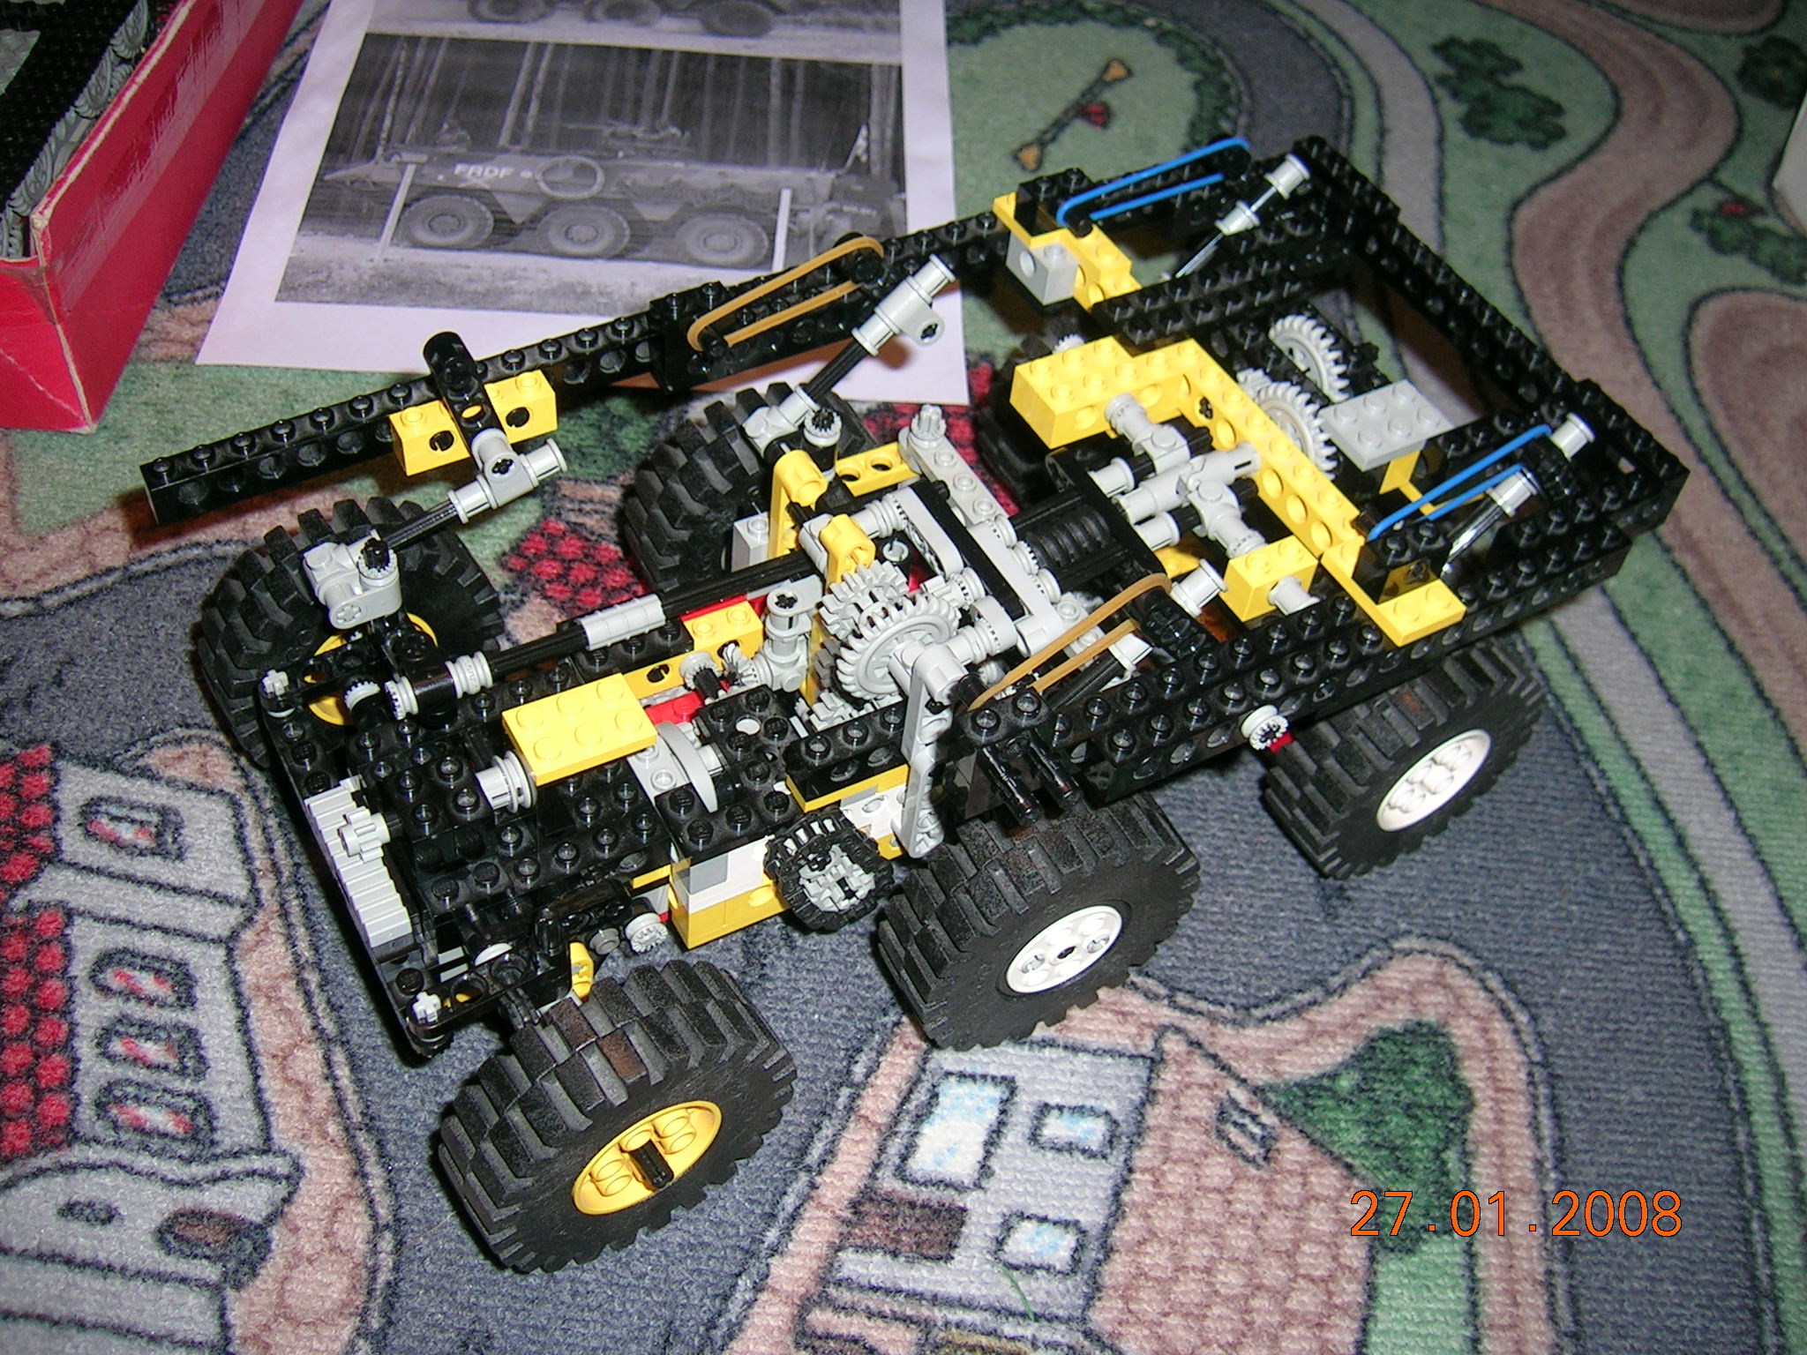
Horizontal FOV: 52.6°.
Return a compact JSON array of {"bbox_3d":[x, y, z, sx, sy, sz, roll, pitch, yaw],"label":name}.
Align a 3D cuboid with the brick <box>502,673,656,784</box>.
[{"bbox_3d":[-0.061,0.009,0.342,0.024,0.005,0.016,-19,57,-25],"label":"brick"}]

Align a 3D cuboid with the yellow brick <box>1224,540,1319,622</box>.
[{"bbox_3d":[0.071,-0.019,0.353,0.016,0.011,0.008,-21,56,-22],"label":"yellow brick"}]

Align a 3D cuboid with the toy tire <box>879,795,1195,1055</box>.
[{"bbox_3d":[0.028,0.048,0.369,0.061,0.061,0.022,-21,56,-22],"label":"toy tire"}]

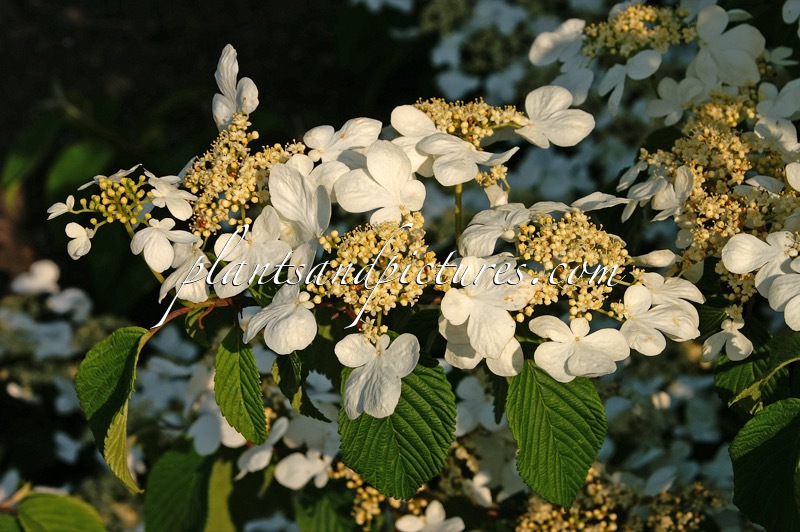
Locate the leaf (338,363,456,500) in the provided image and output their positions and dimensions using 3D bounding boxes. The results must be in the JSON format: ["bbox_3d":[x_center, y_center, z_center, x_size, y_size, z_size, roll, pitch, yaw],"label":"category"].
[{"bbox_3d":[-0.001,0.072,0.905,0.052,0.068,0.016,-3,-13,-1],"label":"leaf"}]

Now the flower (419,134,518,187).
[{"bbox_3d":[0.028,-0.045,0.840,0.042,0.015,0.022,3,56,-2],"label":"flower"}]

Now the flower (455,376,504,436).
[{"bbox_3d":[0.043,0.079,1.120,0.031,0.034,0.012,0,-18,-3],"label":"flower"}]

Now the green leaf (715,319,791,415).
[{"bbox_3d":[0.164,0.047,0.930,0.037,0.046,0.020,0,-21,6],"label":"green leaf"}]

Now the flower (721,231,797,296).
[{"bbox_3d":[0.151,0.000,0.840,0.034,0.029,0.014,0,-12,9],"label":"flower"}]

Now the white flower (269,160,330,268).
[{"bbox_3d":[-0.040,-0.020,0.795,0.025,0.043,0.018,-11,-6,-32],"label":"white flower"}]

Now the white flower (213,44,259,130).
[{"bbox_3d":[-0.072,-0.078,0.870,0.020,0.036,0.015,-3,-11,-18],"label":"white flower"}]

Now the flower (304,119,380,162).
[{"bbox_3d":[-0.026,-0.057,0.910,0.036,0.011,0.024,0,53,0],"label":"flower"}]

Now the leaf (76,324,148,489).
[{"bbox_3d":[-0.130,0.065,0.900,0.030,0.073,0.022,-2,-12,18],"label":"leaf"}]

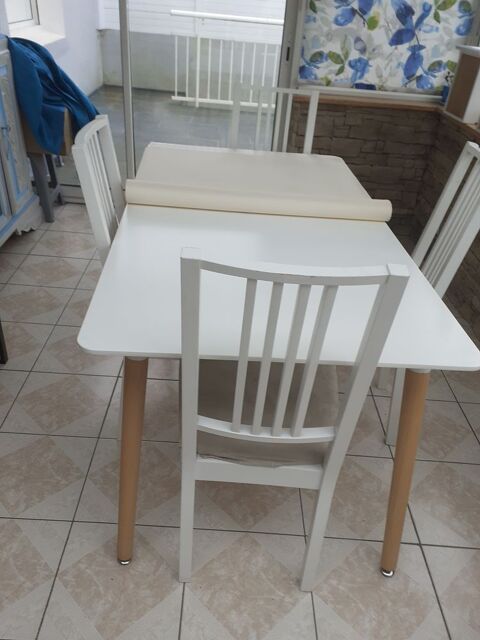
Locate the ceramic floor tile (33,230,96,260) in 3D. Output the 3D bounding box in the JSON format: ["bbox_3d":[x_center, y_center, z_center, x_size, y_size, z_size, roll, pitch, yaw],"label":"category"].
[{"bbox_3d":[-0.988,-0.436,2.892,0.338,0.010,0.322,4,34,-2],"label":"ceramic floor tile"}]

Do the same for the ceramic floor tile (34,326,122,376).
[{"bbox_3d":[-0.654,0.131,2.116,0.338,0.010,0.322,4,34,-2],"label":"ceramic floor tile"}]

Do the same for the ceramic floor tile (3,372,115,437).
[{"bbox_3d":[-0.658,0.312,1.853,0.338,0.010,0.322,4,34,-2],"label":"ceramic floor tile"}]

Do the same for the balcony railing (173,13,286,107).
[{"bbox_3d":[-0.123,-3.024,5.933,1.400,1.000,0.060,4,34,-2],"label":"balcony railing"}]

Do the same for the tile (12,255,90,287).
[{"bbox_3d":[-0.992,-0.255,2.629,0.338,0.010,0.322,4,34,-2],"label":"tile"}]

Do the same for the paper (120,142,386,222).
[{"bbox_3d":[0.061,-0.548,1.816,0.825,0.068,0.700,3,34,-5],"label":"paper"}]

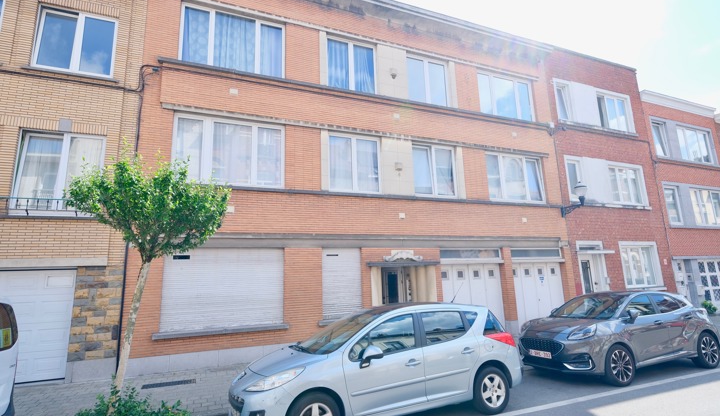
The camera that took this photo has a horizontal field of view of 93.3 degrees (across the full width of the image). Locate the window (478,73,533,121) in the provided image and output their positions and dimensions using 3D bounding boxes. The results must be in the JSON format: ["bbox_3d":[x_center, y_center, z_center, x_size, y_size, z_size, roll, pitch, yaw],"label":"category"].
[{"bbox_3d":[4.905,-3.682,11.362,2.389,1.517,0.120,3,-10,-21],"label":"window"}]

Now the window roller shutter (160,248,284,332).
[{"bbox_3d":[-2.950,1.750,7.512,2.500,1.720,0.140,2,-11,-21],"label":"window roller shutter"}]

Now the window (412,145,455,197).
[{"bbox_3d":[2.243,-1.088,10.041,1.480,1.610,0.140,2,-11,-21],"label":"window"}]

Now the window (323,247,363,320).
[{"bbox_3d":[-0.434,1.841,8.315,0.974,1.679,0.100,3,-10,-21],"label":"window"}]

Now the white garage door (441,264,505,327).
[{"bbox_3d":[3.324,2.676,10.005,2.350,2.000,0.120,2,-11,-21],"label":"white garage door"}]

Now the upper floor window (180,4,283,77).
[{"bbox_3d":[-3.119,-4.189,8.540,2.480,1.580,0.140,2,-11,-21],"label":"upper floor window"}]

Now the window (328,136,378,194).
[{"bbox_3d":[-0.119,-1.162,8.971,1.469,1.574,0.120,3,-10,-21],"label":"window"}]

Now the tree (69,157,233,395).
[{"bbox_3d":[-3.243,1.015,5.174,2.200,3.850,2.100,2,-11,-21],"label":"tree"}]

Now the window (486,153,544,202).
[{"bbox_3d":[4.997,-0.940,10.921,2.373,1.578,0.120,3,-10,-21],"label":"window"}]

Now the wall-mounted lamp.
[{"bbox_3d":[7.013,-0.265,11.091,0.420,1.070,0.870,2,-11,-21],"label":"wall-mounted lamp"}]

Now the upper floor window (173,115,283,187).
[{"bbox_3d":[-2.978,-1.289,7.881,2.445,1.594,0.120,3,-10,-21],"label":"upper floor window"}]

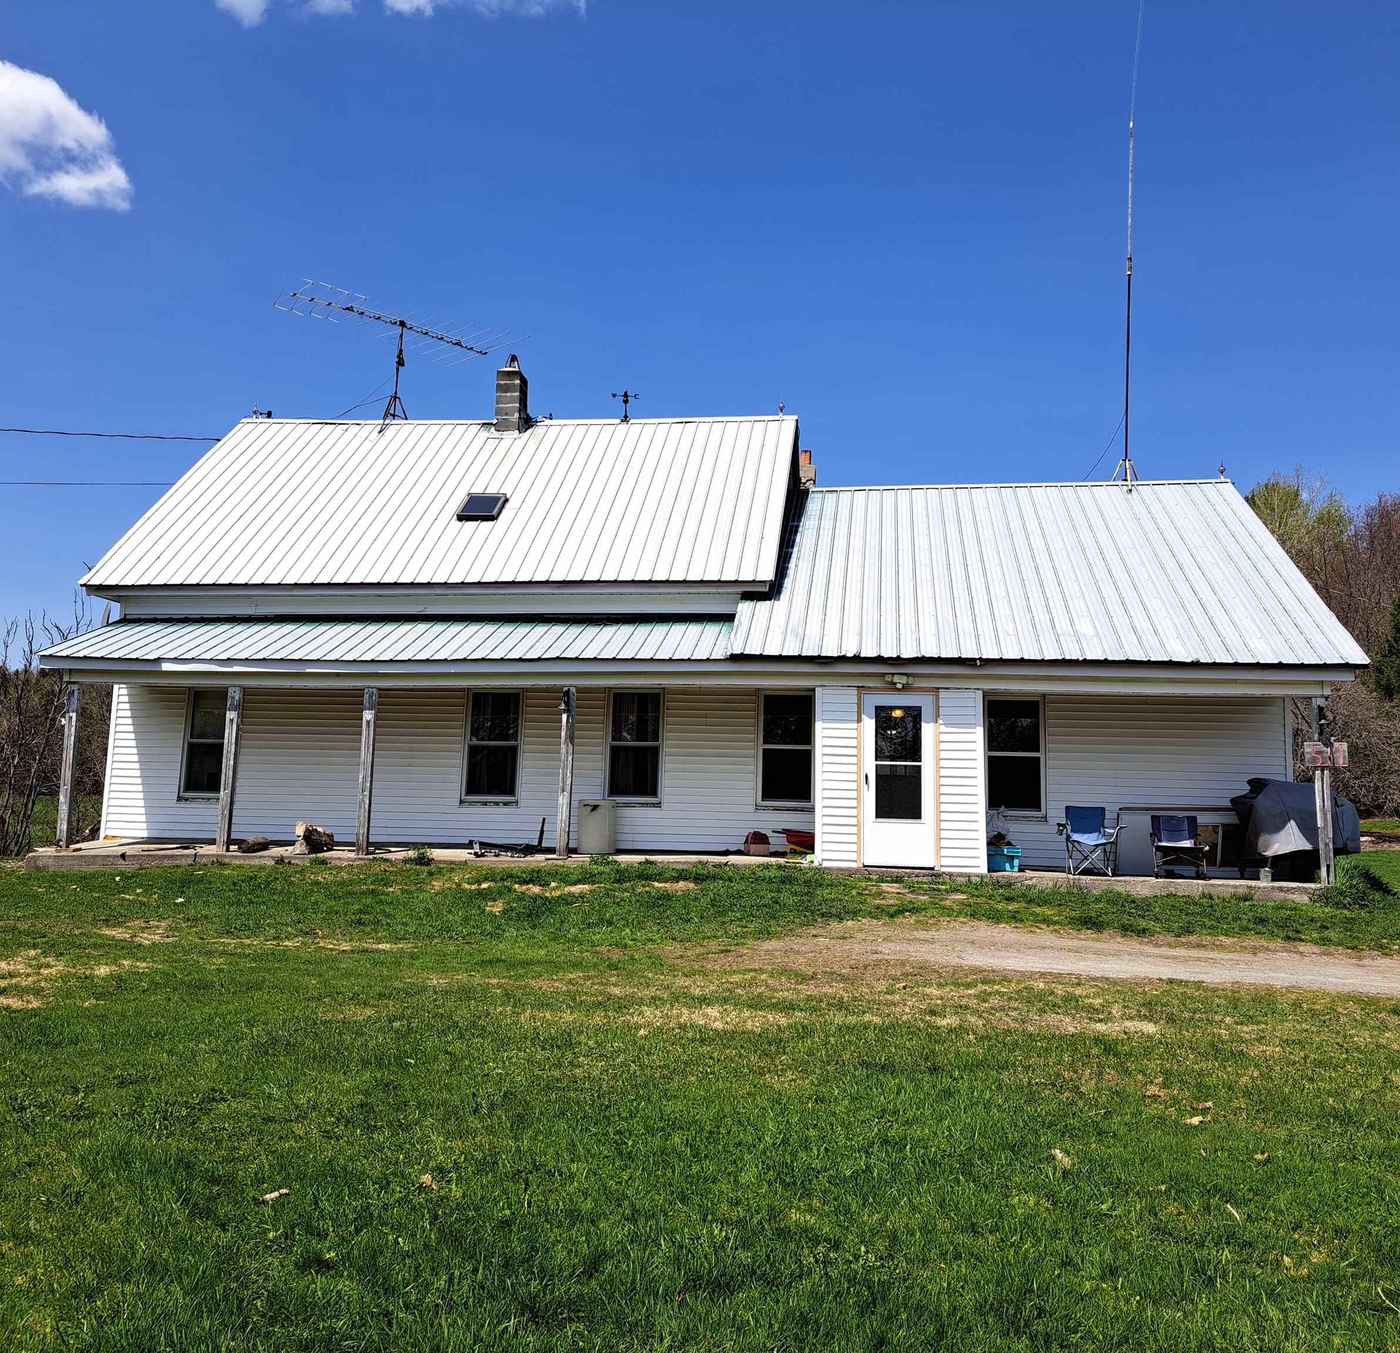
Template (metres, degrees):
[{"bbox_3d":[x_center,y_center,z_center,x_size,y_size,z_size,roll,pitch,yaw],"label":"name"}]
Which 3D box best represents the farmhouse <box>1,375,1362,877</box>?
[{"bbox_3d":[-0.026,-1.036,19.316,16.000,8.300,9.400,0,-9,8],"label":"farmhouse"}]

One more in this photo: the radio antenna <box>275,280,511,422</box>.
[{"bbox_3d":[-5.214,-5.142,21.371,3.600,2.000,2.350,9,-12,-41],"label":"radio antenna"}]

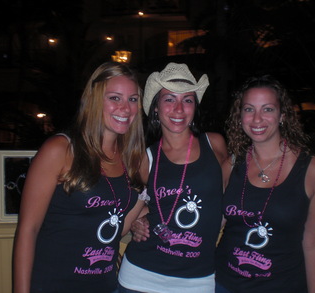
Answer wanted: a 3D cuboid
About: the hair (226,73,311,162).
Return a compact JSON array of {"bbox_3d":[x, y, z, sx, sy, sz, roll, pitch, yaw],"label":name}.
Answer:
[{"bbox_3d":[0.386,-0.102,1.520,0.280,0.300,0.250,-1,3,9],"label":"hair"}]

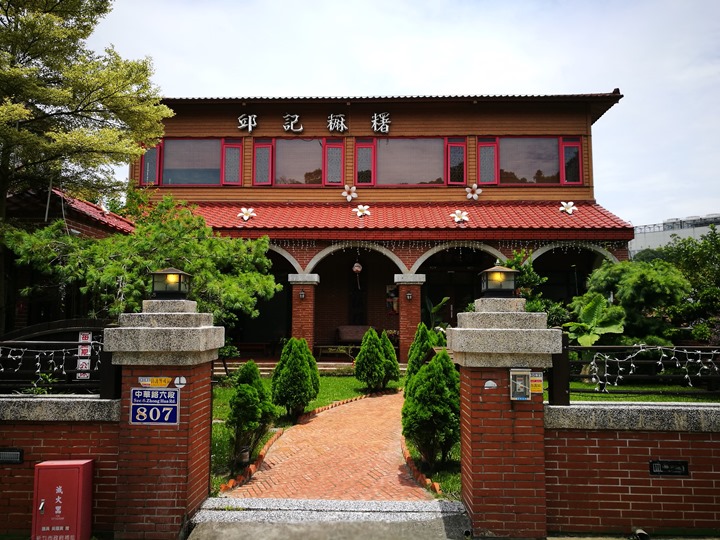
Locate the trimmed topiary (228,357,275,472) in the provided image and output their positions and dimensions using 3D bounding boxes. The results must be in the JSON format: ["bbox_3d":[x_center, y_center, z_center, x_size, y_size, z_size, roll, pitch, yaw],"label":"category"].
[{"bbox_3d":[-1.136,1.490,5.829,0.508,1.089,0.508,0,-5,0],"label":"trimmed topiary"}]

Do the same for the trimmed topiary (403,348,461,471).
[{"bbox_3d":[0.773,1.452,5.986,0.673,1.188,0.673,0,-5,0],"label":"trimmed topiary"}]

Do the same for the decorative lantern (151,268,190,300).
[{"bbox_3d":[-1.592,0.117,4.731,0.253,0.278,0.253,0,-5,0],"label":"decorative lantern"}]

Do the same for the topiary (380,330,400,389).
[{"bbox_3d":[0.605,1.893,11.927,0.515,1.187,0.515,0,-5,0],"label":"topiary"}]

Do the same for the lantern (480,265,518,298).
[{"bbox_3d":[1.175,0.094,4.733,0.253,0.291,0.253,0,-5,0],"label":"lantern"}]

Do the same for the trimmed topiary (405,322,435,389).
[{"bbox_3d":[1.173,1.713,10.803,0.642,1.380,0.642,0,-5,0],"label":"trimmed topiary"}]

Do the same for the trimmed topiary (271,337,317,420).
[{"bbox_3d":[-1.064,1.676,8.984,0.778,1.184,0.778,0,-5,0],"label":"trimmed topiary"}]

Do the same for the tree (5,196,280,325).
[{"bbox_3d":[-4.089,0.518,10.499,5.042,3.696,4.100,0,-5,0],"label":"tree"}]

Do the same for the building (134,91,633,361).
[{"bbox_3d":[0.050,-1.007,18.481,13.900,8.143,9.000,0,-5,0],"label":"building"}]

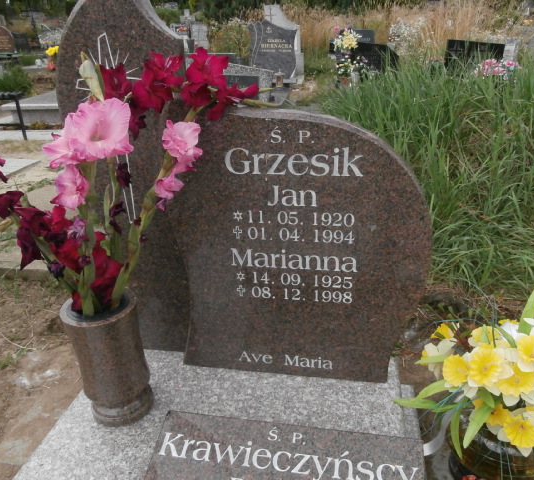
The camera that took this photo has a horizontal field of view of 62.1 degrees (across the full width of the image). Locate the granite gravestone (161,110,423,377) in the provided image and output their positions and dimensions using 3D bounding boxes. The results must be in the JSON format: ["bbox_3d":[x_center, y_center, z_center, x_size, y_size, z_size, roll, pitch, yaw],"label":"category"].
[{"bbox_3d":[0.074,0.027,1.149,0.650,0.725,0.106,2,24,10],"label":"granite gravestone"}]

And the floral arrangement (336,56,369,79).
[{"bbox_3d":[1.137,-2.287,5.900,0.420,0.310,0.320,5,26,15],"label":"floral arrangement"}]

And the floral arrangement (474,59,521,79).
[{"bbox_3d":[2.909,-2.158,5.600,0.570,0.280,0.360,11,28,27],"label":"floral arrangement"}]

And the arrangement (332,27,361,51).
[{"bbox_3d":[1.057,-2.659,5.900,0.380,0.360,0.320,5,26,15],"label":"arrangement"}]

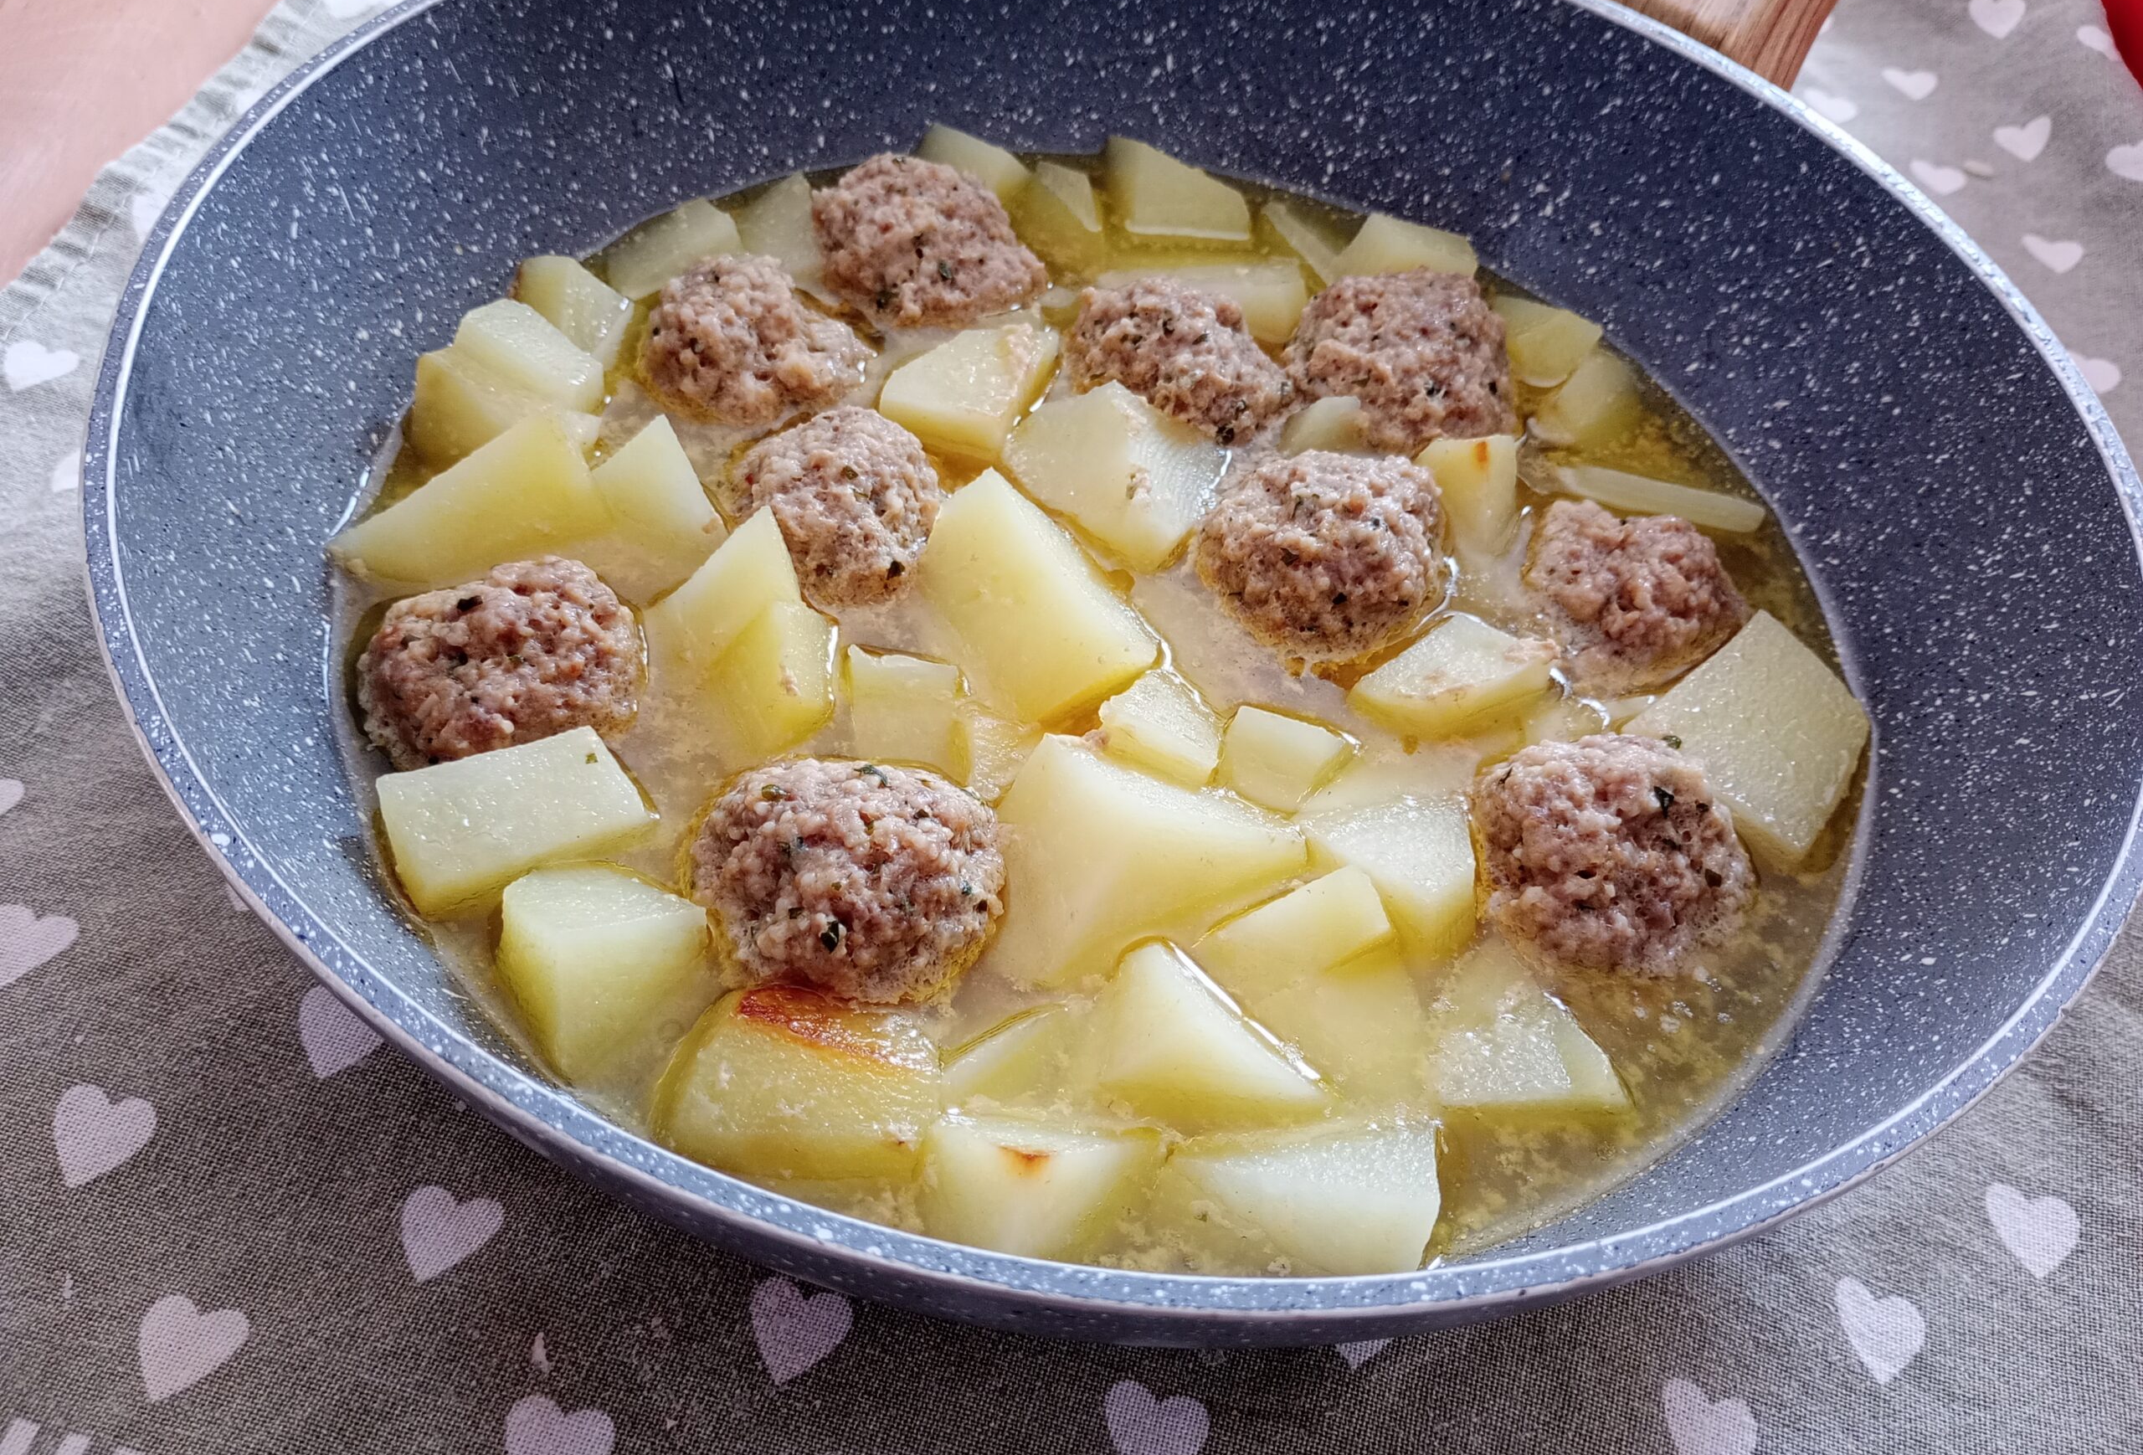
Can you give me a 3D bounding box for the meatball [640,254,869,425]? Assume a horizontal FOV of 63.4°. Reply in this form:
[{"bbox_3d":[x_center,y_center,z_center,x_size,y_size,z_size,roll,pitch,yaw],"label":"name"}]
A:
[{"bbox_3d":[-0.059,-0.069,0.322,0.041,0.033,0.041,10,50,0],"label":"meatball"}]

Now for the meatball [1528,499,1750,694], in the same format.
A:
[{"bbox_3d":[0.099,-0.021,0.303,0.039,0.032,0.040,10,50,0],"label":"meatball"}]

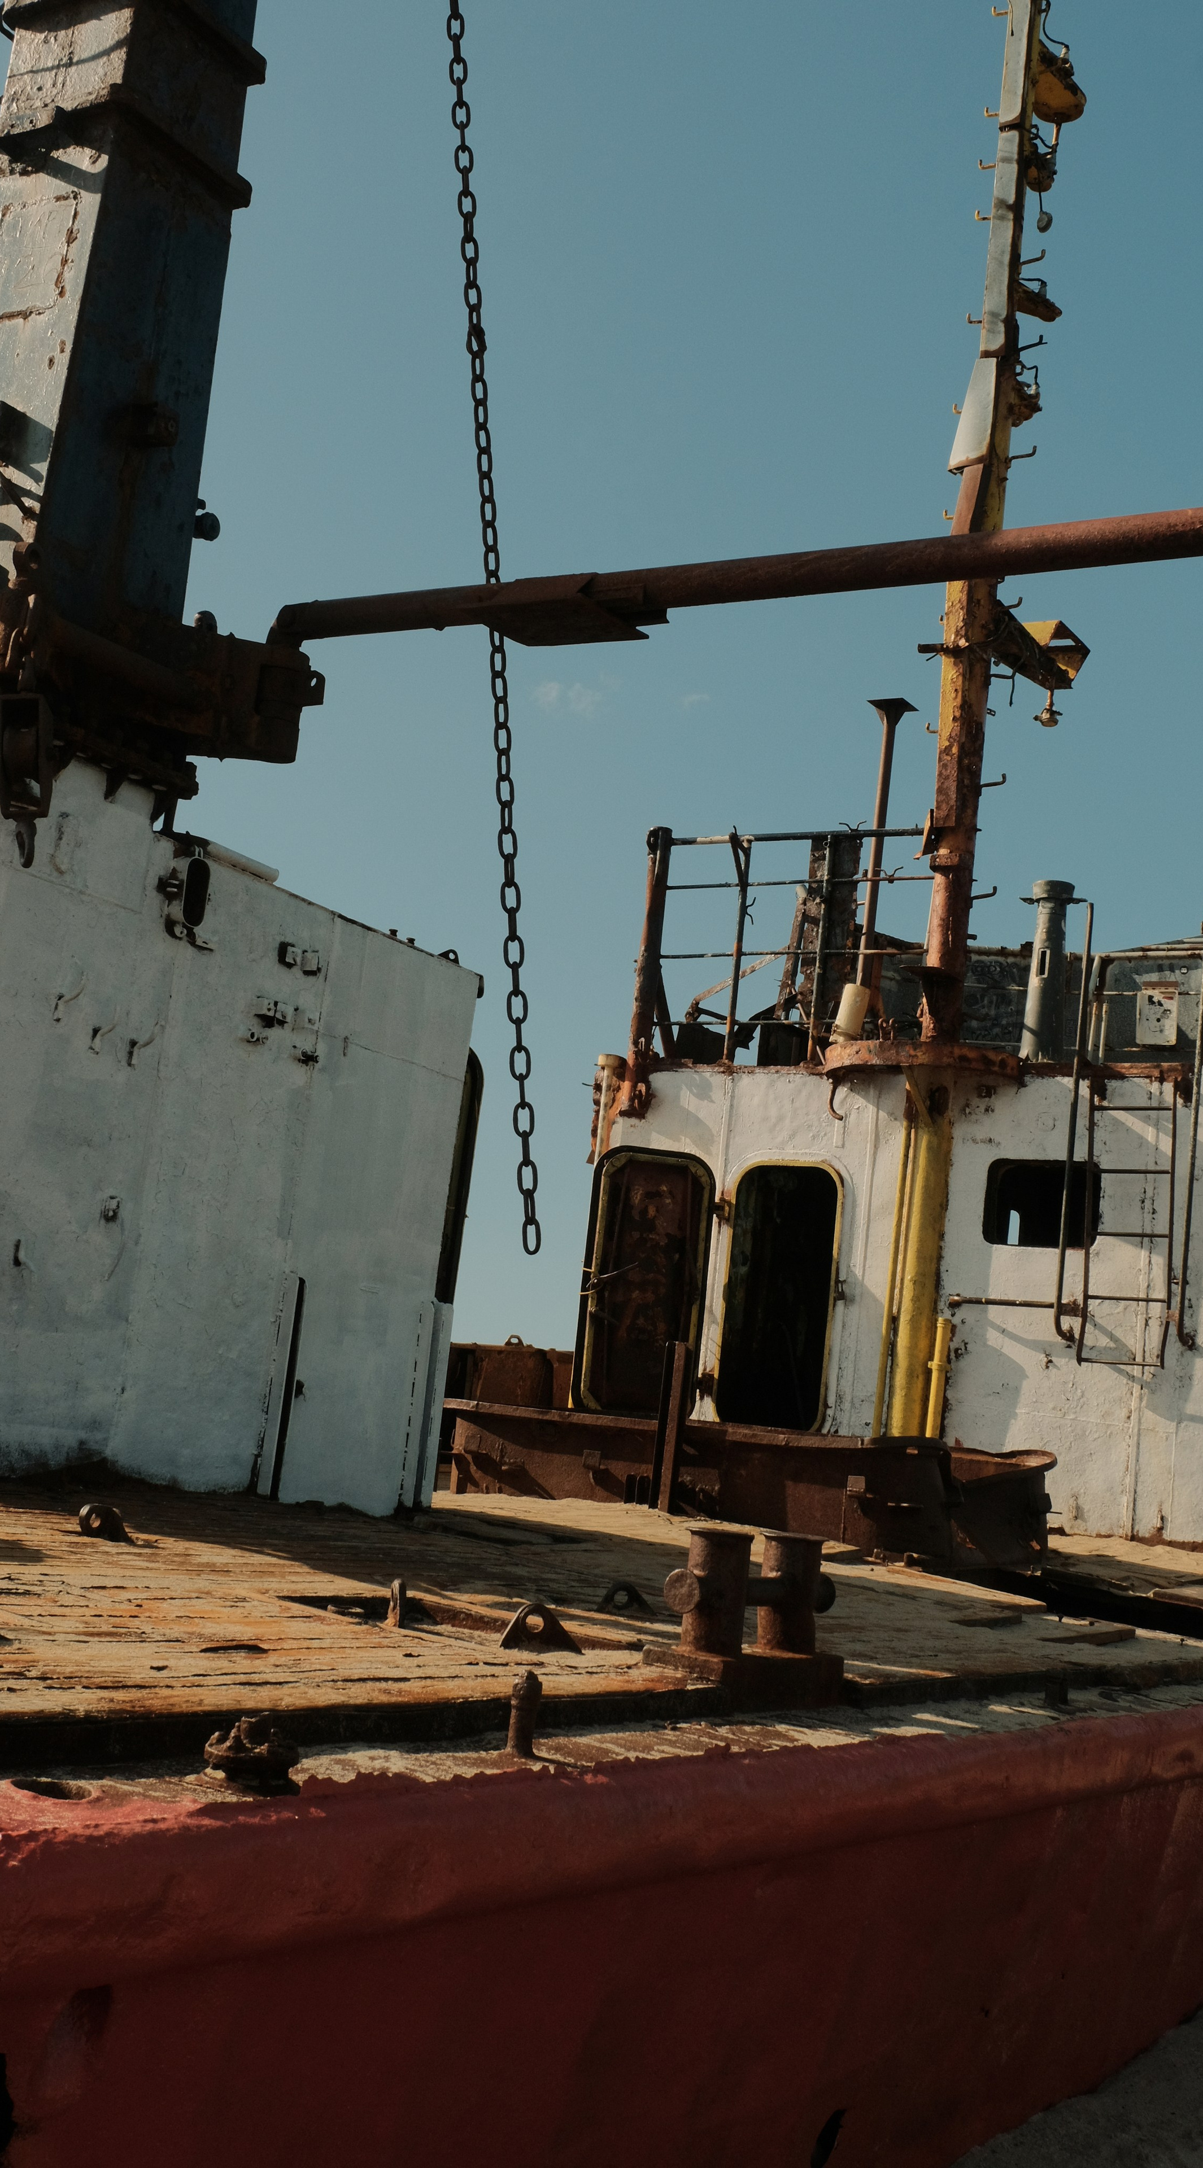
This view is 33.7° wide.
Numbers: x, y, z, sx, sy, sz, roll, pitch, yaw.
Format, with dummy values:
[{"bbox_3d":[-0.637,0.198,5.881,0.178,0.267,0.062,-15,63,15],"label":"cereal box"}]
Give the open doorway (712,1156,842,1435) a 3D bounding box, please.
[{"bbox_3d":[0.923,1.113,10.364,0.630,1.400,0.100,0,-11,28],"label":"open doorway"}]

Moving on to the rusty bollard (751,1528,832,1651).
[{"bbox_3d":[0.516,1.340,5.235,0.165,0.310,0.250,-1,-12,32],"label":"rusty bollard"}]

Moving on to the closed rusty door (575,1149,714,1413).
[{"bbox_3d":[0.235,1.046,10.400,0.660,1.400,0.090,4,-10,11],"label":"closed rusty door"}]

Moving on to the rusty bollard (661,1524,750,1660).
[{"bbox_3d":[0.260,1.246,4.863,0.165,0.310,0.250,-1,-12,32],"label":"rusty bollard"}]

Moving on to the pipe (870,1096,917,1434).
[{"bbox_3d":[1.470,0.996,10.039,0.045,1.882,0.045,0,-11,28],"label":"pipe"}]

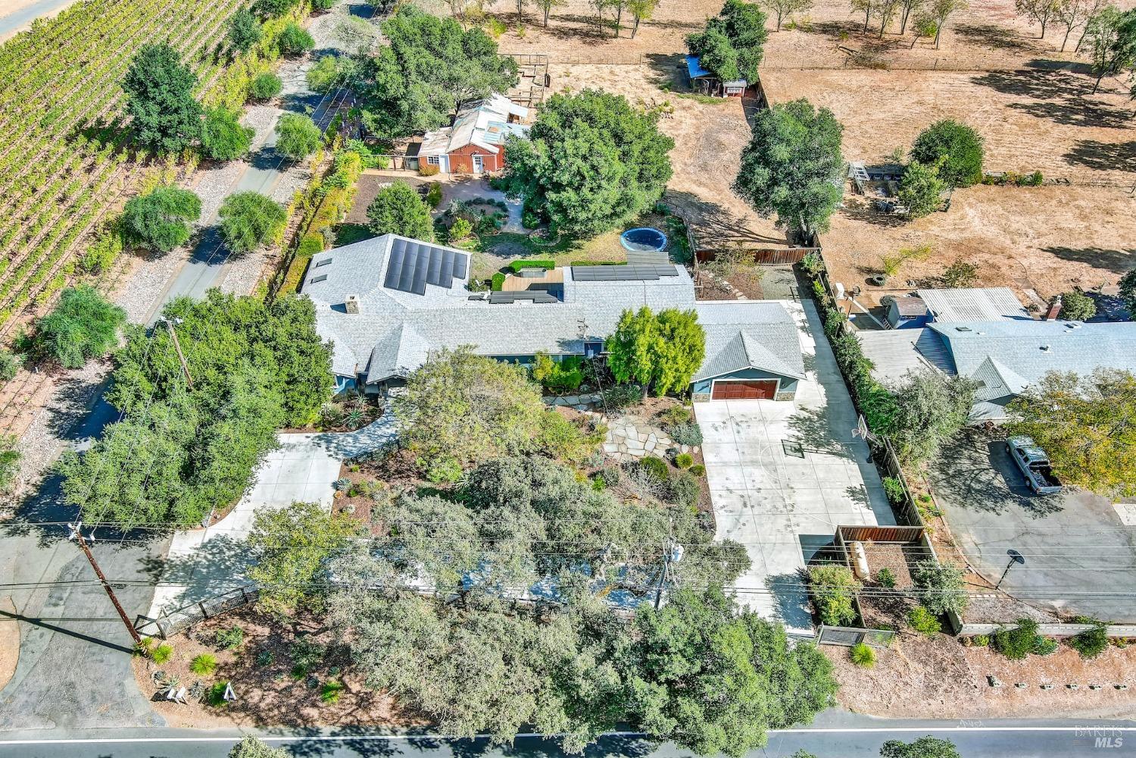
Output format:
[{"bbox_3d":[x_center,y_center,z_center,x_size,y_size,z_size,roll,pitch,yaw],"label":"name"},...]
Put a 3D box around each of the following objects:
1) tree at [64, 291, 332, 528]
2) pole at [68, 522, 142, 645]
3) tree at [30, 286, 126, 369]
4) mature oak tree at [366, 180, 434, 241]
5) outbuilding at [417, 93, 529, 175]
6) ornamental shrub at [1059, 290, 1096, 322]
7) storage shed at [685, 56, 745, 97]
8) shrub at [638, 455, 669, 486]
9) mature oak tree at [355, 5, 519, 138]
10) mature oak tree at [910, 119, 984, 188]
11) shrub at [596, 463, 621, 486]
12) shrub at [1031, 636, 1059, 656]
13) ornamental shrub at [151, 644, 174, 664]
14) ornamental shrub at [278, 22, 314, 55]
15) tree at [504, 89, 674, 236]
[{"bbox_3d":[-25.327,1.126,63.429,16.300,9.500,18.000,-1,42,-1],"label":"tree"},{"bbox_3d":[-25.228,11.635,50.544,1.300,11.300,0.800,-1,42,-1],"label":"pole"},{"bbox_3d":[-39.091,-4.204,73.491,6.660,6.300,6.660,-1,42,-1],"label":"tree"},{"bbox_3d":[-15.659,-15.584,84.819,6.200,5.600,6.200,-1,42,-1],"label":"mature oak tree"},{"bbox_3d":[-9.744,-26.775,99.204,11.000,3.500,12.000,3,43,1],"label":"outbuilding"},{"bbox_3d":[43.686,-6.139,78.355,2.900,2.700,2.900,-1,42,-1],"label":"ornamental shrub"},{"bbox_3d":[17.562,-36.674,110.372,6.300,3.000,6.300,-1,42,-1],"label":"storage shed"},{"bbox_3d":[6.027,6.434,65.081,2.360,1.650,2.360,-1,42,-1],"label":"shrub"},{"bbox_3d":[-14.114,-33.263,99.258,17.500,12.700,16.000,0,43,-3],"label":"mature oak tree"},{"bbox_3d":[39.395,-23.426,95.134,7.200,6.600,7.200,0,43,-3],"label":"mature oak tree"},{"bbox_3d":[2.890,6.609,64.023,1.600,1.100,1.550,-1,42,-1],"label":"shrub"},{"bbox_3d":[28.617,15.963,54.948,1.420,0.950,1.420,-1,42,-1],"label":"shrub"},{"bbox_3d":[-24.040,16.304,54.300,1.250,0.950,1.200,0,43,-3],"label":"ornamental shrub"},{"bbox_3d":[-34.252,-42.769,115.256,4.500,3.800,4.500,0,43,-3],"label":"ornamental shrub"},{"bbox_3d":[2.068,-21.347,87.378,16.300,11.000,16.000,-1,42,-1],"label":"tree"}]

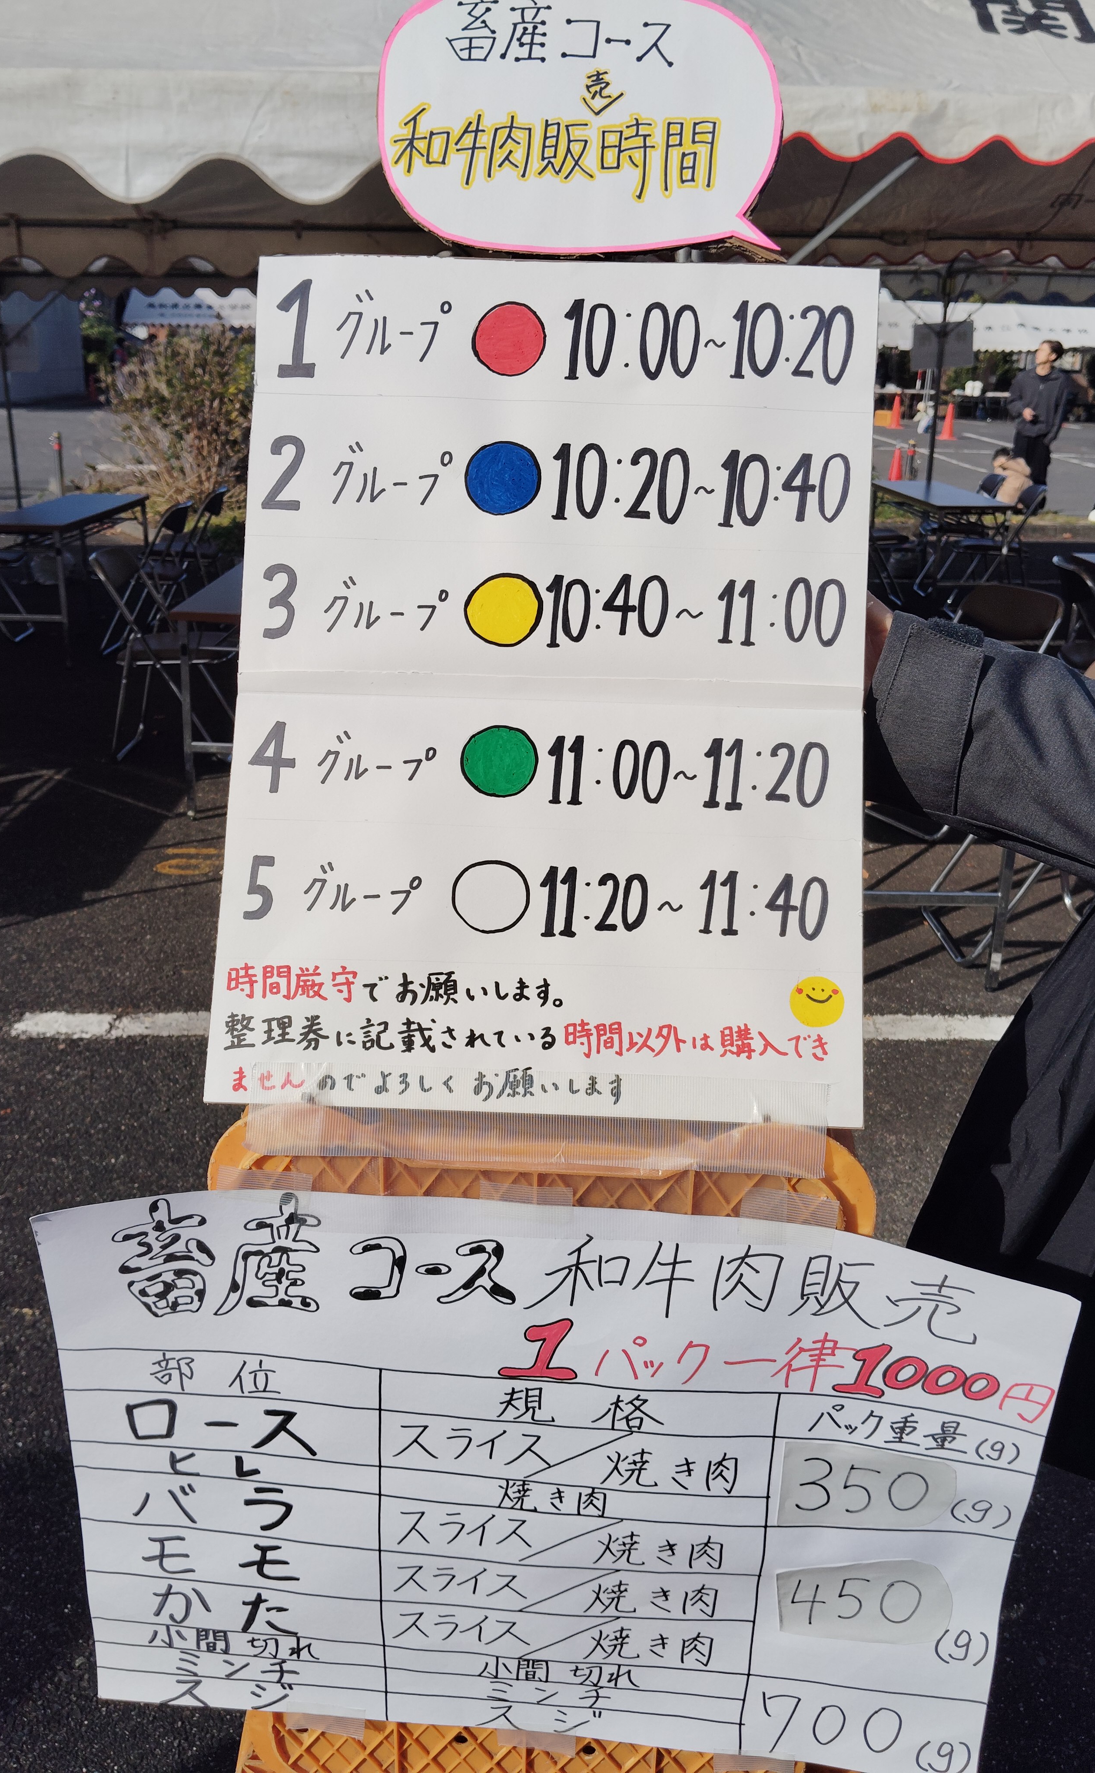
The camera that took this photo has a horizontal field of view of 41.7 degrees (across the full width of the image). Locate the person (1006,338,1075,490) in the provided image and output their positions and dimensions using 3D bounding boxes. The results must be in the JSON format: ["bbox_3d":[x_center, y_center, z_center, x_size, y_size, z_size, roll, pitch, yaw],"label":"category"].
[{"bbox_3d":[5.003,-4.640,14.575,0.600,1.710,0.380,12,23,28],"label":"person"}]

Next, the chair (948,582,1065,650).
[{"bbox_3d":[1.426,-0.614,4.912,0.500,0.780,0.460,-7,21,-21],"label":"chair"}]

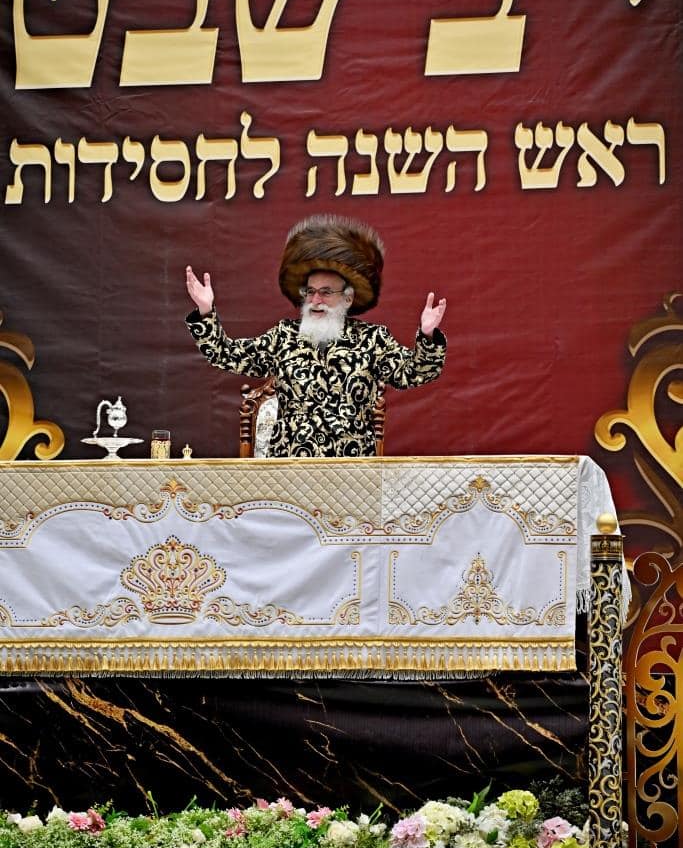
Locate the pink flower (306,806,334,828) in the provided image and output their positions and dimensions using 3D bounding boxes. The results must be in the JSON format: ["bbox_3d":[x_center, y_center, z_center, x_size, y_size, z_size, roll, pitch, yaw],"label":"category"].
[{"bbox_3d":[-0.072,1.284,11.141,0.082,0.072,0.065,0,-5,0],"label":"pink flower"}]

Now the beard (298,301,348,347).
[{"bbox_3d":[-0.065,-0.362,12.300,0.165,0.165,0.120,-2,-6,22],"label":"beard"}]

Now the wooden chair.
[{"bbox_3d":[-0.152,0.357,12.394,0.580,1.200,0.620,-1,-6,9],"label":"wooden chair"}]

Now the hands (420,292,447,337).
[{"bbox_3d":[0.329,-0.391,12.200,0.085,0.155,0.080,3,-6,21],"label":"hands"}]

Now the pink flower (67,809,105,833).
[{"bbox_3d":[-0.845,1.308,11.261,0.120,0.080,0.075,0,-5,0],"label":"pink flower"}]

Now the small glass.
[{"bbox_3d":[-0.620,0.072,11.700,0.068,0.108,0.068,0,-5,0],"label":"small glass"}]

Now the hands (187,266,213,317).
[{"bbox_3d":[-0.504,-0.477,12.200,0.085,0.180,0.080,-13,-6,-20],"label":"hands"}]

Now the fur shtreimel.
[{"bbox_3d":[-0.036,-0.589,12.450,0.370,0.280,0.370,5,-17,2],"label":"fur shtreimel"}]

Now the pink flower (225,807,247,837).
[{"bbox_3d":[-0.347,1.302,11.184,0.070,0.095,0.060,0,-5,0],"label":"pink flower"}]

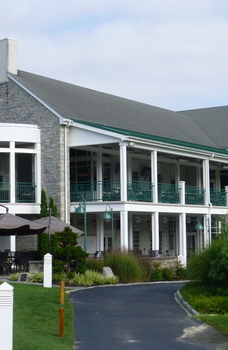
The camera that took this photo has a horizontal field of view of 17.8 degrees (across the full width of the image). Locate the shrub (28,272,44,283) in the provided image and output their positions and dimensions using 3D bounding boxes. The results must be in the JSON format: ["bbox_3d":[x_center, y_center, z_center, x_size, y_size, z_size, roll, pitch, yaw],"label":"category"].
[{"bbox_3d":[-2.738,3.597,25.600,0.550,0.370,0.500,0,-4,0],"label":"shrub"}]

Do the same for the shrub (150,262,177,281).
[{"bbox_3d":[2.280,4.456,33.500,1.250,0.850,1.100,0,-4,0],"label":"shrub"}]

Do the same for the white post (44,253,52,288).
[{"bbox_3d":[-2.108,3.053,23.300,0.250,1.120,0.250,0,-4,-5],"label":"white post"}]

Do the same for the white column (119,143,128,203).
[{"bbox_3d":[0.548,-0.156,37.188,0.220,3.030,0.220,-3,-5,34],"label":"white column"}]

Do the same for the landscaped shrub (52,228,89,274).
[{"bbox_3d":[-1.734,3.030,29.000,1.500,1.980,1.400,0,-4,0],"label":"landscaped shrub"}]

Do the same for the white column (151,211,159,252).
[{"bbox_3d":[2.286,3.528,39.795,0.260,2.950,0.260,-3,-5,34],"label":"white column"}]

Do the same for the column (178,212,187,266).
[{"bbox_3d":[3.920,3.710,41.200,0.270,3.100,0.270,-3,-5,33],"label":"column"}]

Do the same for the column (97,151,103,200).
[{"bbox_3d":[-0.773,0.122,41.096,0.220,2.800,0.220,-3,-5,34],"label":"column"}]

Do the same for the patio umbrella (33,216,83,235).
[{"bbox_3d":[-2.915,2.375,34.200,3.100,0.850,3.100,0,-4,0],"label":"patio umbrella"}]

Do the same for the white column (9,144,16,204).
[{"bbox_3d":[-5.379,-0.090,38.632,0.240,3.241,0.240,1,-5,-22],"label":"white column"}]

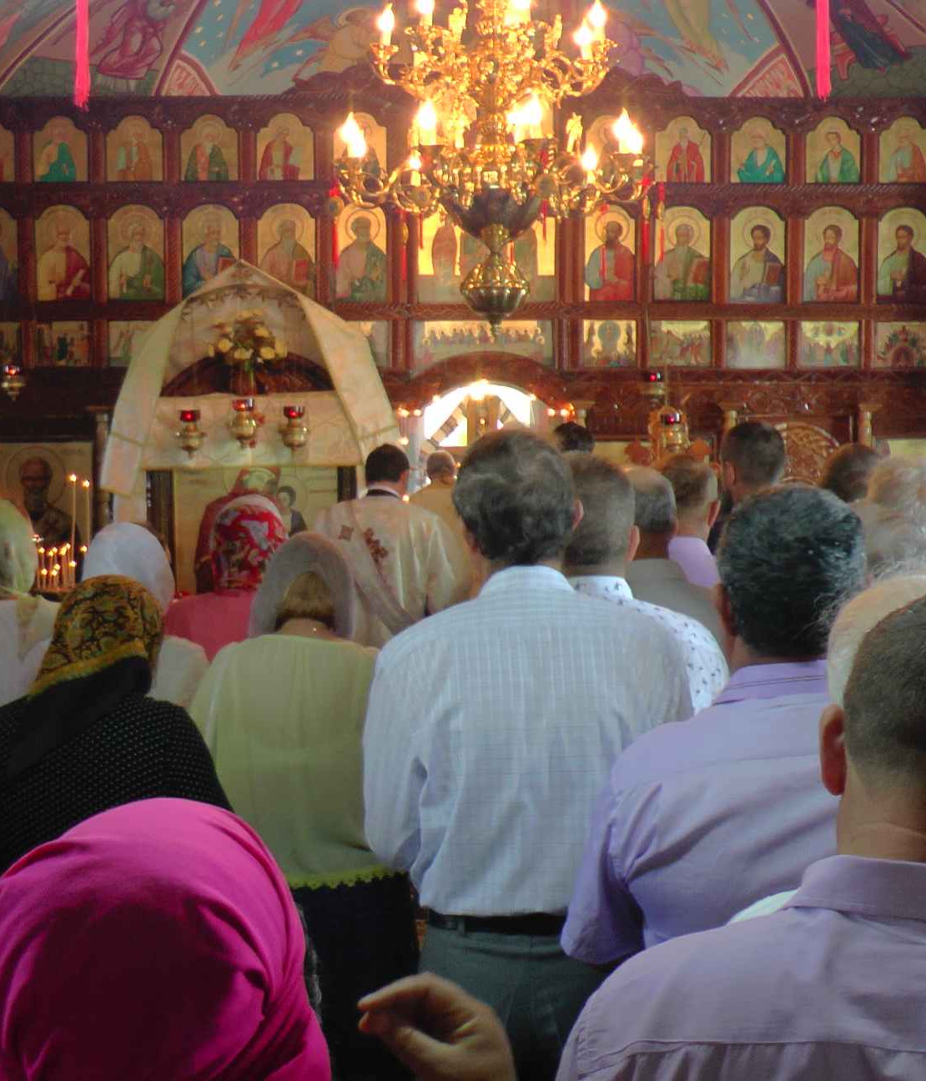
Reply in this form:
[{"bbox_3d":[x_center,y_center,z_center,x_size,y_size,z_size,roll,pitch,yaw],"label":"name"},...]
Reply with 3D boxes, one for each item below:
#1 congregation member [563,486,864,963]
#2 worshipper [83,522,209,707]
[{"bbox_3d":[0.394,0.795,1.939,0.540,1.725,0.340,-1,5,-8],"label":"congregation member"},{"bbox_3d":[-0.736,0.747,3.414,0.440,1.584,0.300,0,5,-1],"label":"worshipper"}]

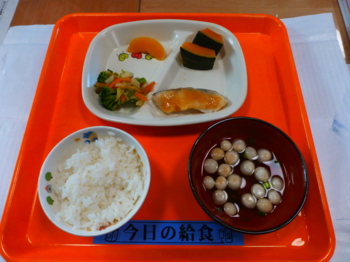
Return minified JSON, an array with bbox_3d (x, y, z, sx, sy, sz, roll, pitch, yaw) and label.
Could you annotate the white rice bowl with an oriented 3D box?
[{"bbox_3d":[-0.078,0.056,0.265,0.108,0.055,0.108,0,67,0],"label":"white rice bowl"}]

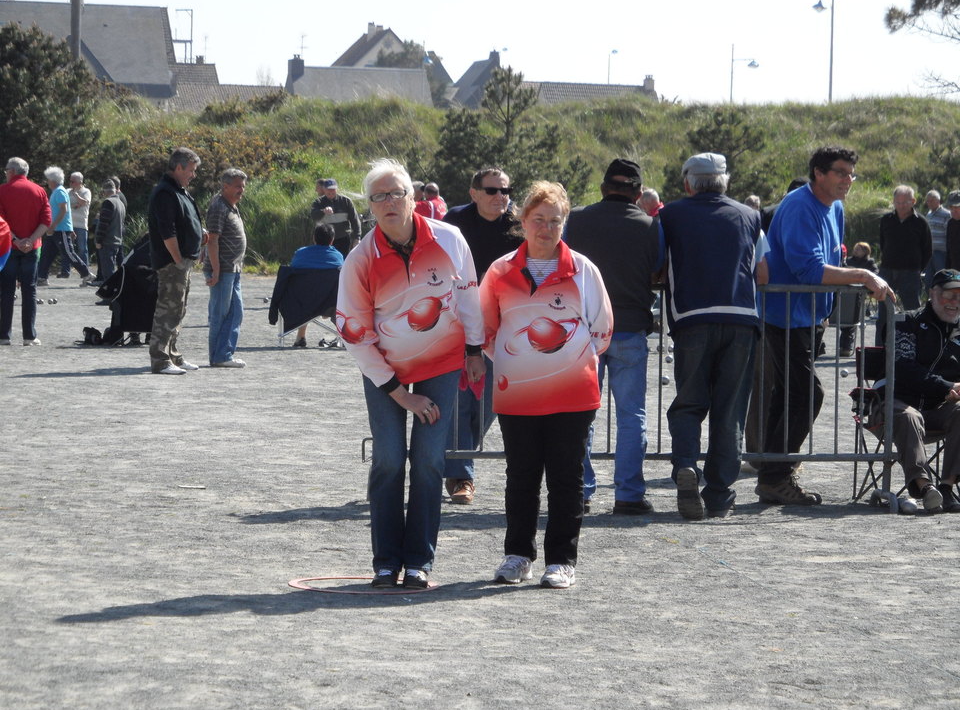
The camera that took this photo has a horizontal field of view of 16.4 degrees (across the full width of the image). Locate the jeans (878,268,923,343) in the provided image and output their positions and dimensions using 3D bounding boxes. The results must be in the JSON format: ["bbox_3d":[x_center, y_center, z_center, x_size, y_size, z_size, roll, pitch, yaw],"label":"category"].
[{"bbox_3d":[4.091,-0.455,32.377,0.420,0.900,0.290,1,3,7],"label":"jeans"}]

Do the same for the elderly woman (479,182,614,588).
[{"bbox_3d":[0.258,0.108,12.912,0.520,1.570,0.340,1,3,6],"label":"elderly woman"}]

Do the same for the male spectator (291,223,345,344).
[{"bbox_3d":[-1.547,-0.683,31.869,0.550,1.180,0.750,1,3,3],"label":"male spectator"}]

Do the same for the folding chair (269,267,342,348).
[{"bbox_3d":[-1.614,-0.479,31.680,0.640,0.790,0.560,1,3,3],"label":"folding chair"}]

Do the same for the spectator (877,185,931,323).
[{"bbox_3d":[4.128,-0.824,32.359,0.540,1.700,0.340,1,3,7],"label":"spectator"}]

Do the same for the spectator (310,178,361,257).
[{"bbox_3d":[-1.831,-1.455,42.458,0.600,1.620,0.450,1,3,9],"label":"spectator"}]

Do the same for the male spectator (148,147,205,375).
[{"bbox_3d":[-2.485,-0.776,27.253,0.400,1.820,0.480,1,3,13],"label":"male spectator"}]

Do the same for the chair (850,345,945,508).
[{"bbox_3d":[2.156,0.343,16.780,0.570,0.780,0.500,0,3,-18],"label":"chair"}]

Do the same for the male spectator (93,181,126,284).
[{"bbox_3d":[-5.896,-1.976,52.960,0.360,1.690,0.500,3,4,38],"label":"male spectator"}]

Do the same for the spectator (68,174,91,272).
[{"bbox_3d":[-6.300,-2.021,51.957,0.420,1.660,0.480,-2,4,-41],"label":"spectator"}]

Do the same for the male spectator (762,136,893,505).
[{"bbox_3d":[1.724,-0.161,16.754,0.600,1.780,0.520,2,3,17],"label":"male spectator"}]

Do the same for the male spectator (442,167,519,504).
[{"bbox_3d":[0.052,-0.111,16.460,0.530,1.660,0.440,0,3,-14],"label":"male spectator"}]

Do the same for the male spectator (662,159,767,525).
[{"bbox_3d":[1.128,-0.106,16.009,0.540,1.730,0.500,1,3,-3],"label":"male spectator"}]

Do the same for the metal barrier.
[{"bbox_3d":[0.795,0.191,16.274,2.500,1.100,0.480,1,3,-8],"label":"metal barrier"}]

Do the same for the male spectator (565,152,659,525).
[{"bbox_3d":[0.643,-0.108,16.156,0.530,1.710,0.480,1,3,3],"label":"male spectator"}]

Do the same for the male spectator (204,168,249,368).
[{"bbox_3d":[-2.191,-0.764,28.759,0.340,1.710,0.480,2,3,25],"label":"male spectator"}]

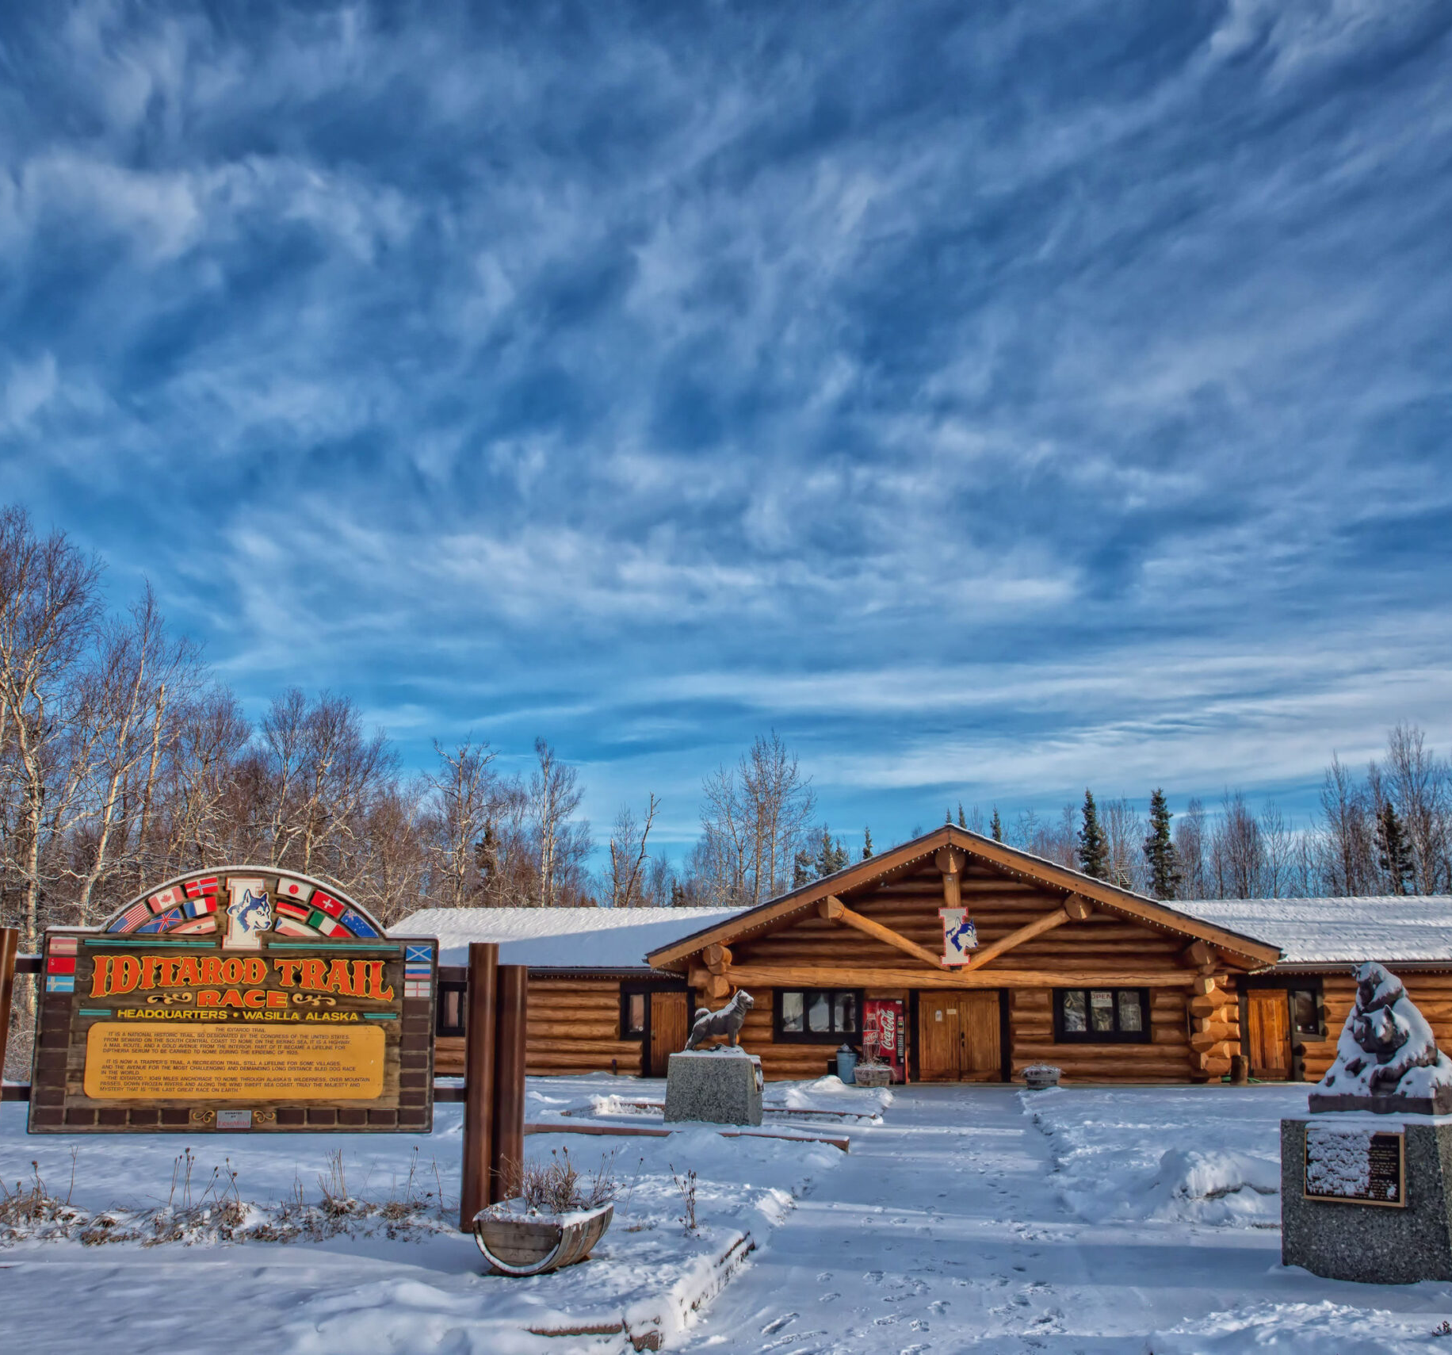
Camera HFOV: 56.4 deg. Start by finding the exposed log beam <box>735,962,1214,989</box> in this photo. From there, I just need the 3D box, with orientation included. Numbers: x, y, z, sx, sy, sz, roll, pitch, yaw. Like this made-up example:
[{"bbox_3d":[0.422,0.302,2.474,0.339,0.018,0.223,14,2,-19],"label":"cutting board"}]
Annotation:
[{"bbox_3d":[5.151,6.878,31.089,11.606,0.450,0.450,-2,-14,9],"label":"exposed log beam"}]

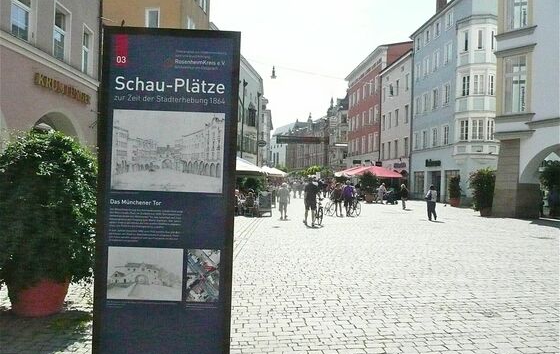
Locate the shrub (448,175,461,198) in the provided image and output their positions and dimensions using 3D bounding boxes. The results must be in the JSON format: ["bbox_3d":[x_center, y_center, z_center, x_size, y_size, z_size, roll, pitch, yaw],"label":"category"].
[{"bbox_3d":[13.020,0.709,33.800,0.920,1.660,0.920,1,-1,0],"label":"shrub"}]

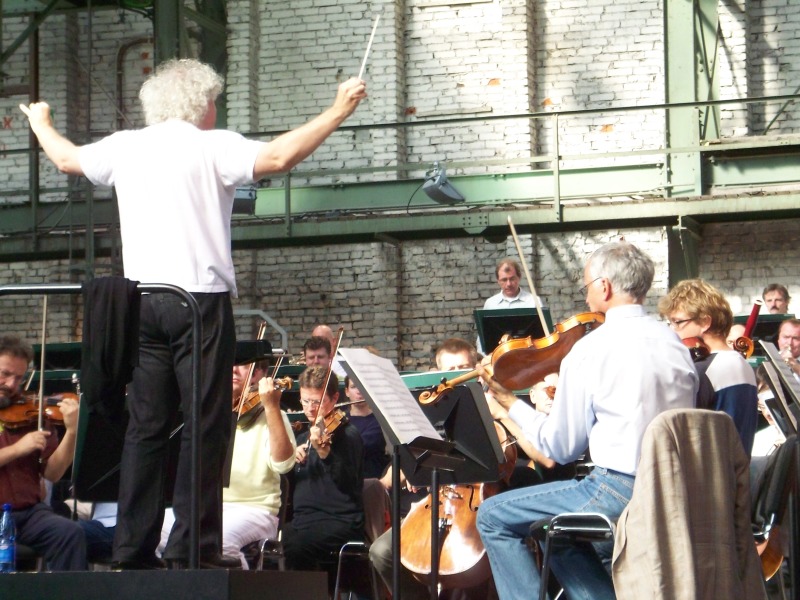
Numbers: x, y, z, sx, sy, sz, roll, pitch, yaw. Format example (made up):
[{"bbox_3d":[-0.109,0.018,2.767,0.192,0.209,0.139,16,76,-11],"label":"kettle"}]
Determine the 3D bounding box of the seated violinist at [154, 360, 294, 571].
[{"bbox_3d":[-0.722,0.833,11.377,0.580,1.280,0.800,-4,-8,31],"label":"seated violinist"}]

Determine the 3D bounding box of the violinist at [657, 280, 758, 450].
[{"bbox_3d":[0.990,0.582,9.455,0.800,1.280,0.580,-6,-9,42],"label":"violinist"}]

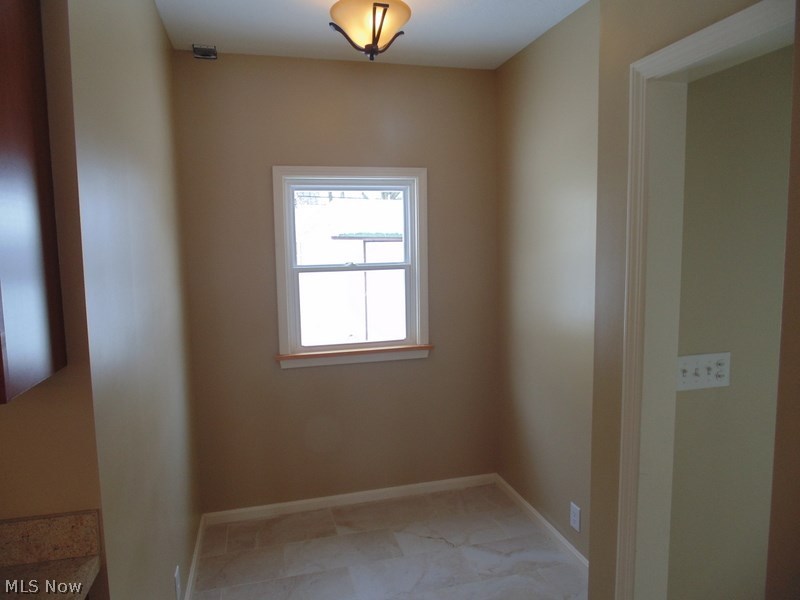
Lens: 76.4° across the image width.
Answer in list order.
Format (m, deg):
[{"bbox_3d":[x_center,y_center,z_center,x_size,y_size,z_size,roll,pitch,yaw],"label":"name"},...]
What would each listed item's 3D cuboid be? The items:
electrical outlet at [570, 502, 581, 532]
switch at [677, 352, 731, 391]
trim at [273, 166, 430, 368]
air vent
[{"bbox_3d":[0.874,1.088,2.544,0.010,0.124,0.074,-3,6,-15],"label":"electrical outlet"},{"bbox_3d":[0.978,0.231,1.631,0.208,0.114,0.010,-3,6,-15],"label":"switch"},{"bbox_3d":[-0.263,-0.195,3.019,0.930,1.150,0.070,-3,6,-15],"label":"trim"},{"bbox_3d":[-1.018,-1.288,2.659,0.120,0.050,0.080,-3,6,-15],"label":"air vent"}]

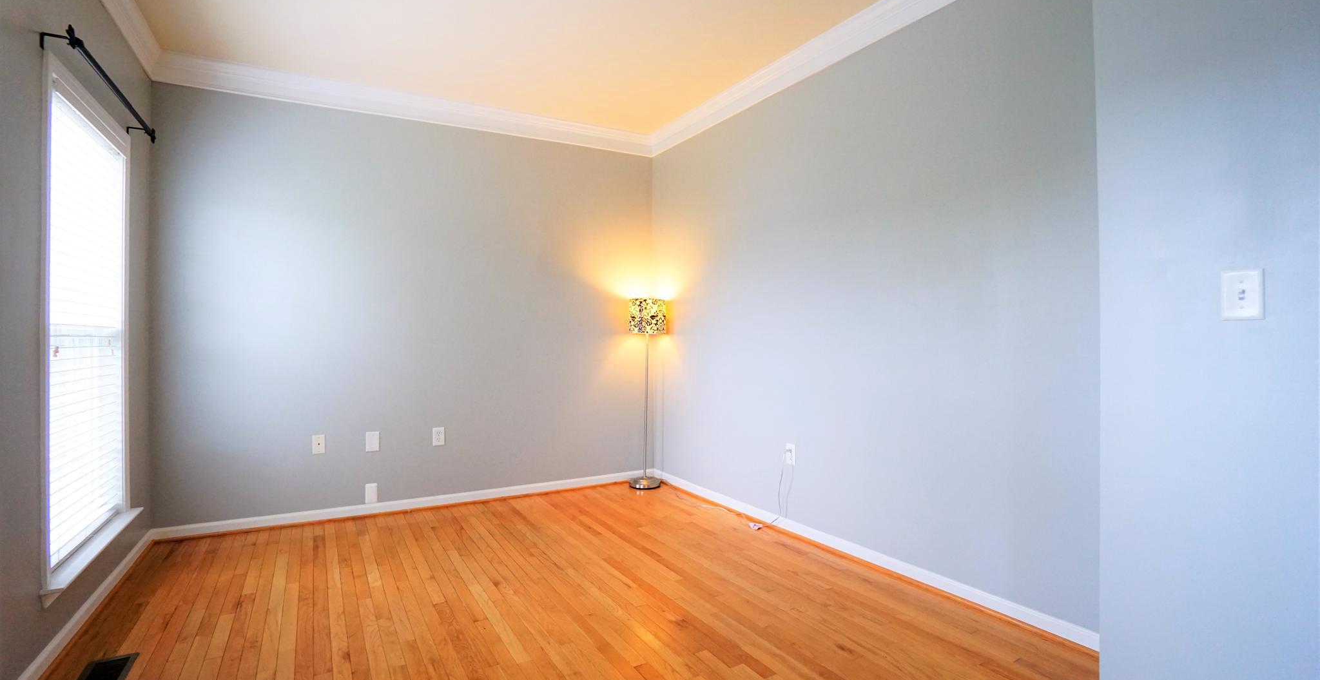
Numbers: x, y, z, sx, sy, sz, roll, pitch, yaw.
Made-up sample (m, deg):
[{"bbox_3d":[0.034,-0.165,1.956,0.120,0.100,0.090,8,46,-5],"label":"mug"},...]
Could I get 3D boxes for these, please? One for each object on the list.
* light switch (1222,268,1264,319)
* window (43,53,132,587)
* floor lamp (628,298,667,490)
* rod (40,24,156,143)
[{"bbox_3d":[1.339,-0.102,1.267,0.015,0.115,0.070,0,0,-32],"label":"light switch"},{"bbox_3d":[-2.324,-0.074,2.236,0.090,1.800,1.000,0,0,-32],"label":"window"},{"bbox_3d":[-0.103,0.400,4.210,0.283,1.425,0.283,0,0,0],"label":"floor lamp"},{"bbox_3d":[-2.296,-1.020,2.312,0.100,0.100,1.190,0,0,-32],"label":"rod"}]

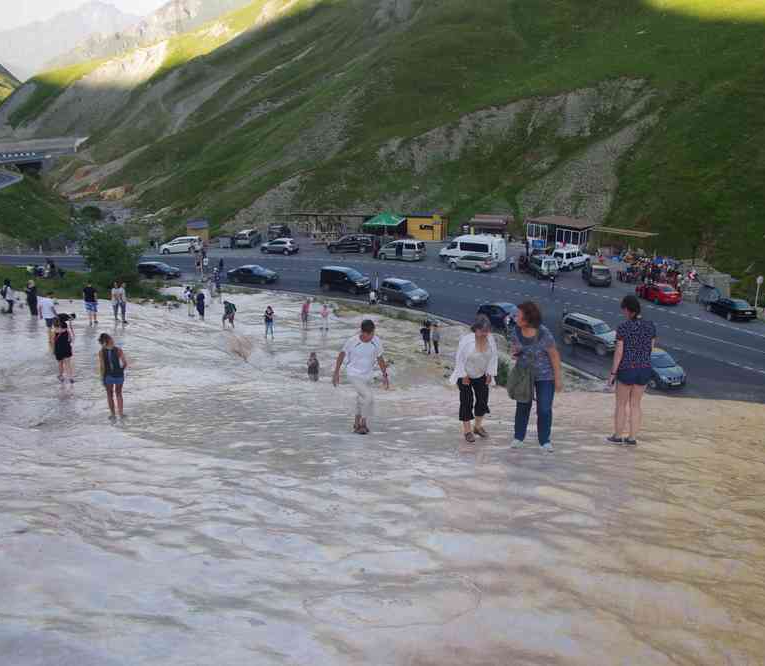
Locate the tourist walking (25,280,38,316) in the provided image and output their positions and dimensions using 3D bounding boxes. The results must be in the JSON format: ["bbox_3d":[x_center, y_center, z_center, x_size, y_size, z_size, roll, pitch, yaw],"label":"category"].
[{"bbox_3d":[-15.757,-1.540,33.592,0.380,1.680,0.450,-4,19,-9],"label":"tourist walking"}]

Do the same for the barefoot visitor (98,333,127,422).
[{"bbox_3d":[-4.958,0.809,13.704,0.480,1.640,0.400,2,14,6],"label":"barefoot visitor"}]

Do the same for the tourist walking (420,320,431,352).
[{"bbox_3d":[2.149,0.214,37.013,0.500,1.650,0.420,9,16,34],"label":"tourist walking"}]

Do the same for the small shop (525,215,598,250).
[{"bbox_3d":[19.607,-10.918,83.306,6.900,3.500,3.300,17,26,42],"label":"small shop"}]

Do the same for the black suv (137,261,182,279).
[{"bbox_3d":[-20.765,-5.686,67.924,4.500,1.500,1.800,3,14,10],"label":"black suv"}]

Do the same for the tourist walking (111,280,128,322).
[{"bbox_3d":[-10.454,-1.239,29.836,0.520,1.680,0.380,-2,13,-8],"label":"tourist walking"}]

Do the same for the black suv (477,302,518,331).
[{"bbox_3d":[9.722,-1.330,58.882,1.780,1.460,4.500,-16,24,-37],"label":"black suv"}]

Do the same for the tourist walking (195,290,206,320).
[{"bbox_3d":[-9.080,-1.394,37.412,0.420,1.580,0.480,11,17,36],"label":"tourist walking"}]

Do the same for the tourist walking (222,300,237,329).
[{"bbox_3d":[-8.439,-0.990,41.324,0.620,1.520,0.500,-3,13,-15],"label":"tourist walking"}]

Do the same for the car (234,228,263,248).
[{"bbox_3d":[-15.647,-10.977,87.241,1.830,1.700,4.500,2,15,8],"label":"car"}]

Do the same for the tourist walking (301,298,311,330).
[{"bbox_3d":[-3.861,-0.934,38.004,0.380,1.640,0.500,-9,17,-36],"label":"tourist walking"}]

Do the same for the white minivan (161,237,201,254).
[{"bbox_3d":[-22.113,-9.623,82.129,4.650,1.700,1.760,5,16,15],"label":"white minivan"}]

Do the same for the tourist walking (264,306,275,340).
[{"bbox_3d":[-5.461,-0.515,36.106,0.520,1.630,0.360,1,14,0],"label":"tourist walking"}]

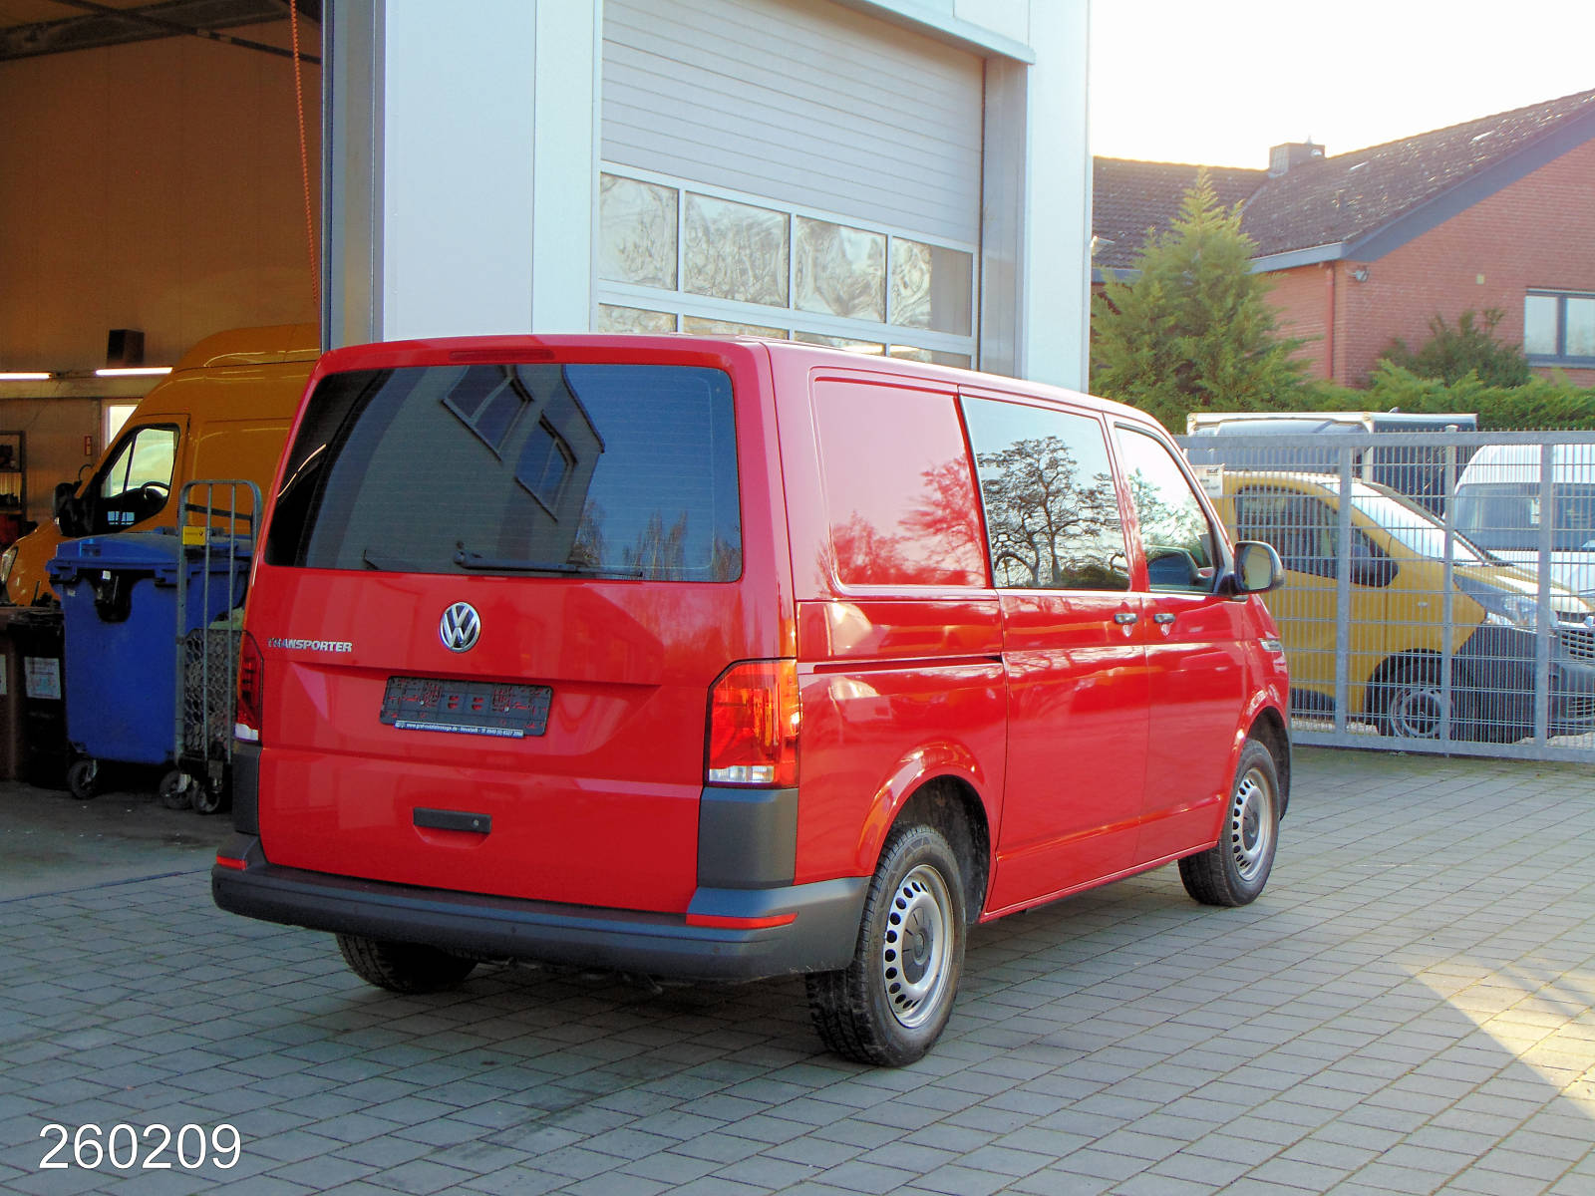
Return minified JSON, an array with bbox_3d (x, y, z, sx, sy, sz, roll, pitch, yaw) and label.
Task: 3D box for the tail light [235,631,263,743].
[{"bbox_3d":[-1.559,0.252,6.502,0.220,0.325,0.140,2,3,29],"label":"tail light"}]

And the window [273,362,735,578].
[{"bbox_3d":[-0.811,-0.339,6.098,1.550,0.560,0.100,2,-7,29],"label":"window"}]

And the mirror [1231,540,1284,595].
[{"bbox_3d":[1.708,-0.112,8.525,0.190,0.210,0.130,2,3,29],"label":"mirror"}]

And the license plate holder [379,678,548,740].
[{"bbox_3d":[-0.873,0.281,6.030,0.530,0.125,0.025,2,-7,29],"label":"license plate holder"}]

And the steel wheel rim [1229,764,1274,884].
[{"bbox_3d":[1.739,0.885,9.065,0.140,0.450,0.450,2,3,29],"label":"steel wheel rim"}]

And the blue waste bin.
[{"bbox_3d":[-3.150,0.340,12.116,0.820,1.350,1.330,2,3,22],"label":"blue waste bin"}]

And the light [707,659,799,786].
[{"bbox_3d":[-0.107,0.310,5.701,0.220,0.325,0.140,2,3,29],"label":"light"}]

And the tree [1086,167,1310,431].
[{"bbox_3d":[5.058,-2.447,29.000,3.100,5.800,3.100,2,3,29],"label":"tree"}]

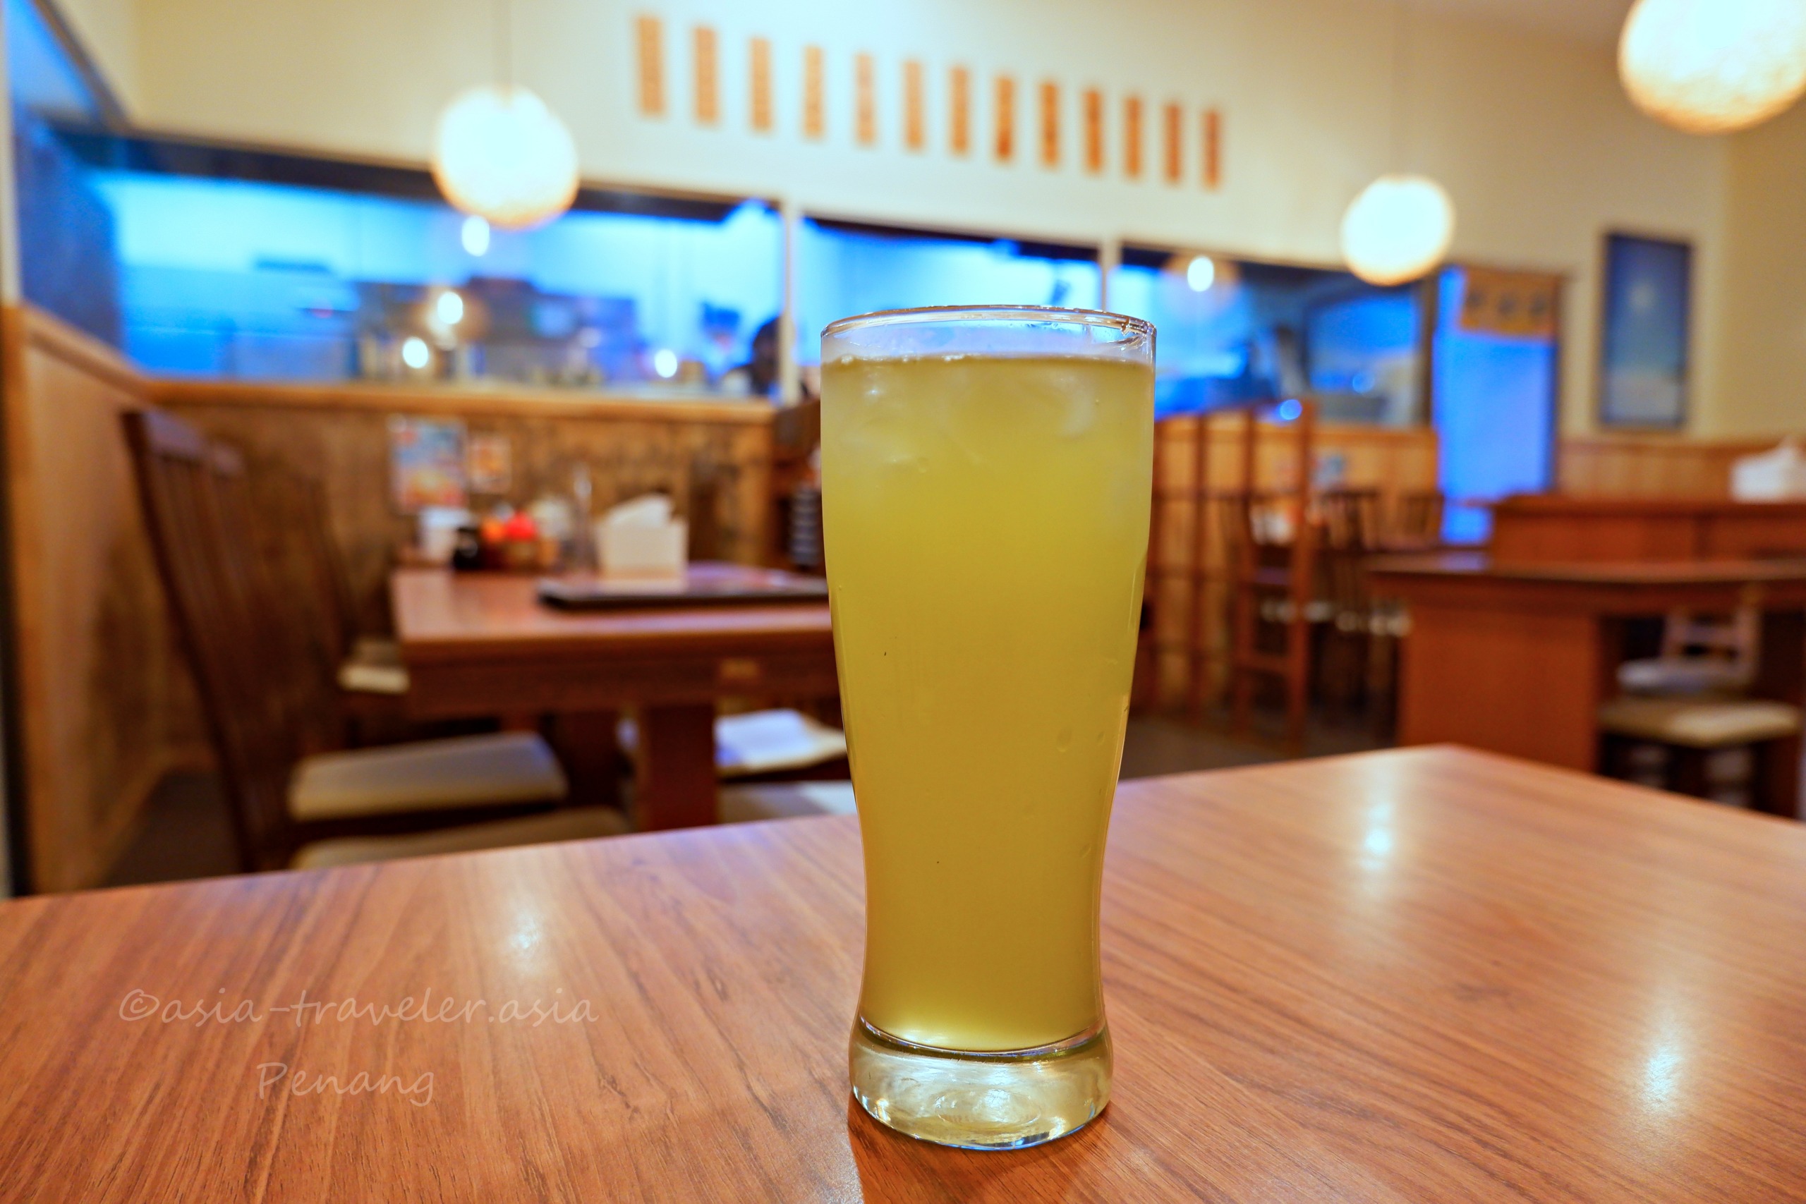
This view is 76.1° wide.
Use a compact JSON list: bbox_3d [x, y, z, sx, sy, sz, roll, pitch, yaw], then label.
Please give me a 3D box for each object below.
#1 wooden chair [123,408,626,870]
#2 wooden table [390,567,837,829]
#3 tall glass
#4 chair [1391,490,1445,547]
[{"bbox_3d":[-0.545,0.279,1.380,0.520,0.960,0.450,-2,5,-24],"label":"wooden chair"},{"bbox_3d":[-0.512,0.342,2.089,0.710,0.730,1.520,-2,5,-24],"label":"wooden table"},{"bbox_3d":[0.018,0.026,0.258,0.072,0.168,0.072,0,4,0],"label":"tall glass"},{"bbox_3d":[2.271,-0.018,5.488,0.520,0.960,0.450,-2,5,-24],"label":"chair"}]

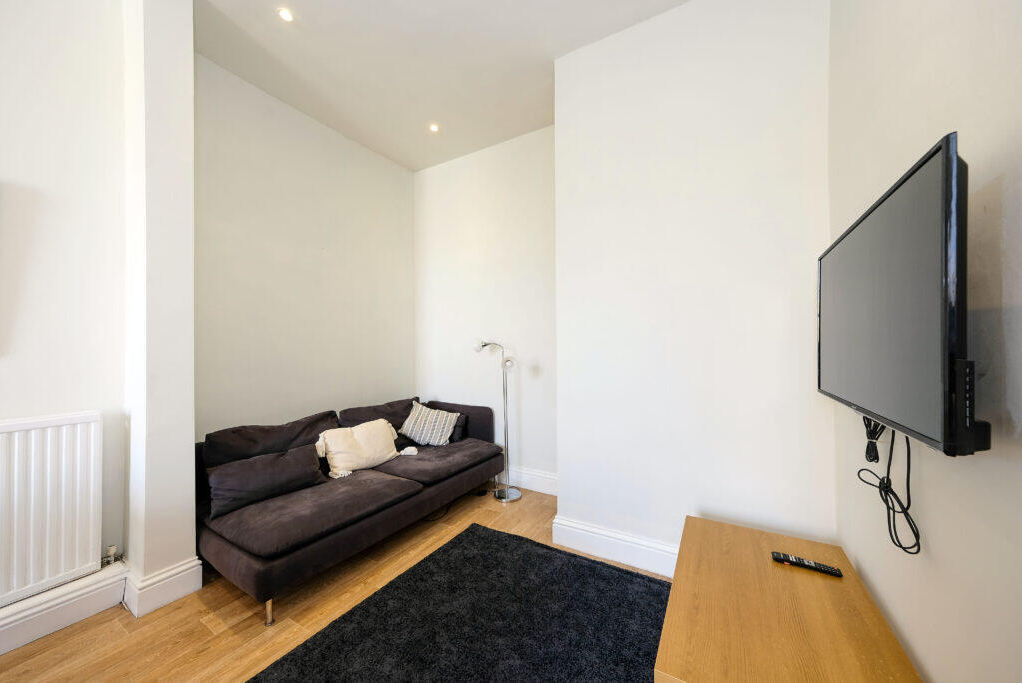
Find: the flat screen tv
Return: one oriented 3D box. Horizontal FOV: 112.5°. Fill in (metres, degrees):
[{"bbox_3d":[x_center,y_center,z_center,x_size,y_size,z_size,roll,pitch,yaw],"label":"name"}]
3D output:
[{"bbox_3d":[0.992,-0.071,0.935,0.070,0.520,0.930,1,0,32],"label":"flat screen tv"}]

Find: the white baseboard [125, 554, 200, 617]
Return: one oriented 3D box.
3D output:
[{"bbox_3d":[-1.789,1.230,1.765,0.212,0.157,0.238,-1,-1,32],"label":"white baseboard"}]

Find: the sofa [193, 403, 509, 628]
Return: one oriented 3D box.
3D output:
[{"bbox_3d":[-0.984,0.920,2.578,0.990,0.780,1.900,-1,-1,34],"label":"sofa"}]

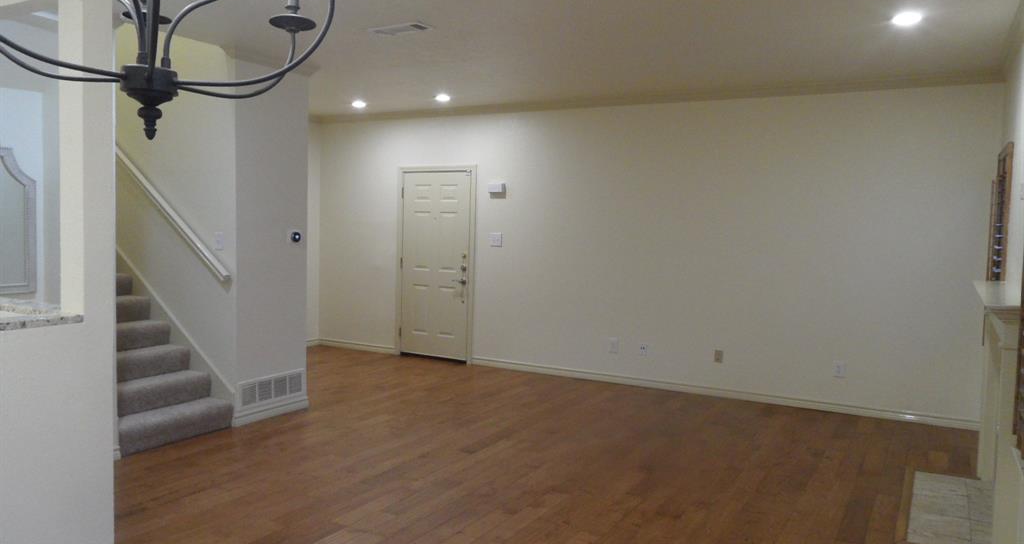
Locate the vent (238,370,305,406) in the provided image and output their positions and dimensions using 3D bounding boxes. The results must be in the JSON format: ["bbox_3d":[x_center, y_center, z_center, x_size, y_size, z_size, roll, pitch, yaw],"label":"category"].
[{"bbox_3d":[-1.817,0.889,5.416,0.020,0.195,0.635,4,4,31],"label":"vent"}]

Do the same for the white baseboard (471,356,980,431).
[{"bbox_3d":[1.630,1.076,6.618,4.648,0.090,0.016,3,4,28],"label":"white baseboard"}]

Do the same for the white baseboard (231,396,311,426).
[{"bbox_3d":[-1.810,1.042,5.329,0.020,0.100,0.690,3,4,30],"label":"white baseboard"}]

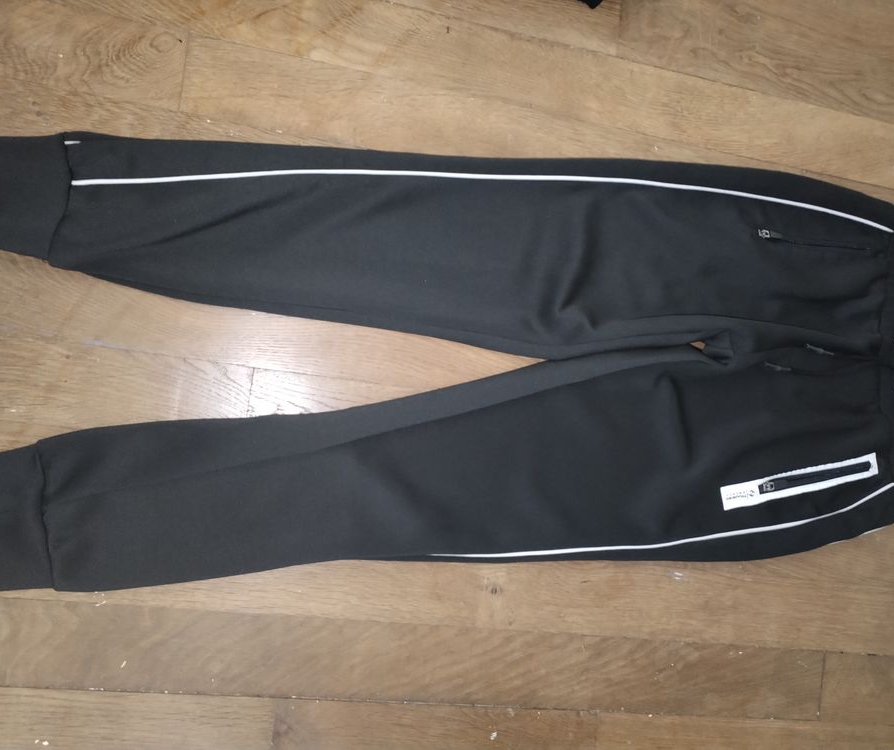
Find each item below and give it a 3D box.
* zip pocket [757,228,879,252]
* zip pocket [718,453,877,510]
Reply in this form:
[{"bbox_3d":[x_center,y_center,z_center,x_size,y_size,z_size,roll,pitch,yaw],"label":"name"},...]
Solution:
[{"bbox_3d":[0.395,-0.142,0.797,0.151,0.010,0.014,3,87,-13],"label":"zip pocket"},{"bbox_3d":[0.370,0.111,0.783,0.188,0.010,0.023,-10,90,-13],"label":"zip pocket"}]

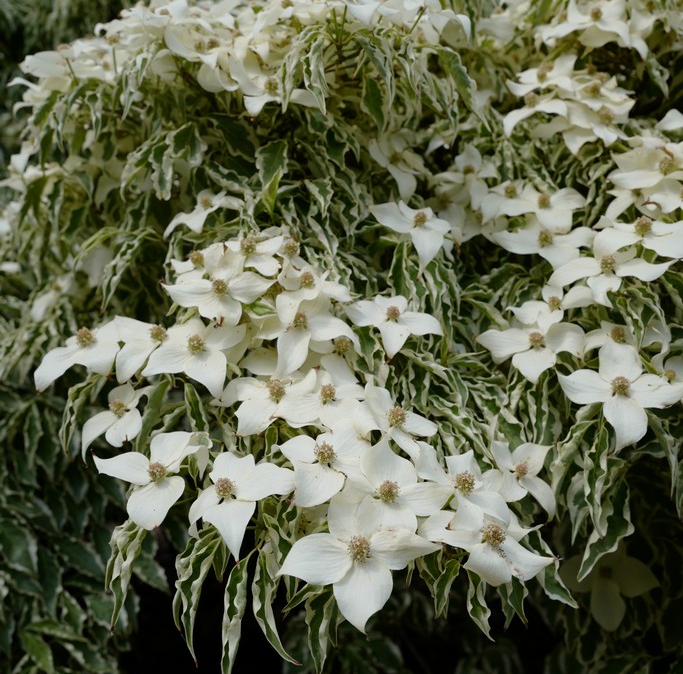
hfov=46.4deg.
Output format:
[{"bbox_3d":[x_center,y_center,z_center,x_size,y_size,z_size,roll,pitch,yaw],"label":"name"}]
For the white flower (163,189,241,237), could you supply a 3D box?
[{"bbox_3d":[-0.143,-0.127,0.820,0.083,0.037,0.080,5,43,23],"label":"white flower"}]

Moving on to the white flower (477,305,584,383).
[{"bbox_3d":[0.161,0.006,0.680,0.093,0.035,0.088,1,48,5],"label":"white flower"}]

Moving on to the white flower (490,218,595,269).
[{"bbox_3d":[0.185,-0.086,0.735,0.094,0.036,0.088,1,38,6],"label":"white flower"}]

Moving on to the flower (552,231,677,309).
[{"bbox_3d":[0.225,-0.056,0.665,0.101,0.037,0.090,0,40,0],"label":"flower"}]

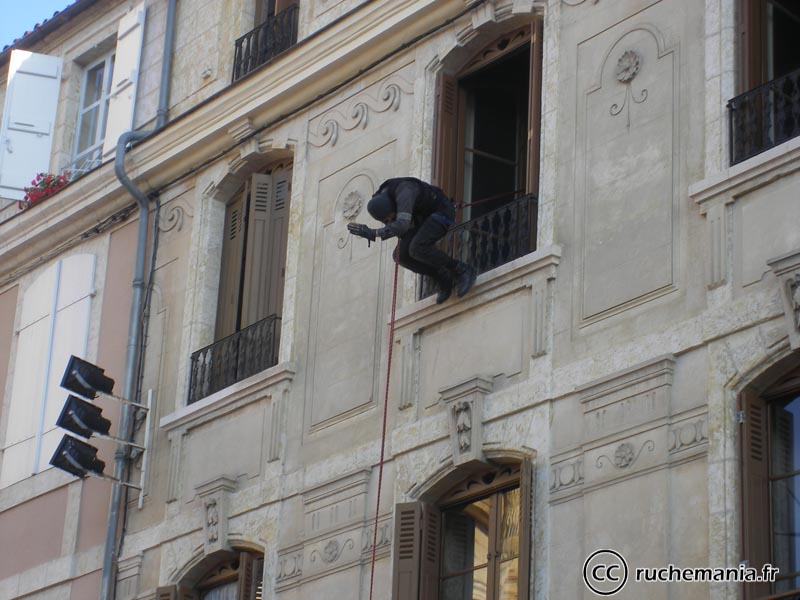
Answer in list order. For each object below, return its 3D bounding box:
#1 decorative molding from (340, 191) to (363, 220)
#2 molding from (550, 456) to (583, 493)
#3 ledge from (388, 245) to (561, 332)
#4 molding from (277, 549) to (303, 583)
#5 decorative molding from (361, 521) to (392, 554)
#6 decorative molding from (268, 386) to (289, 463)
[{"bbox_3d":[-0.382,-0.737,18.904,0.060,0.228,0.226,17,-25,-33],"label":"decorative molding"},{"bbox_3d":[1.083,1.126,15.866,0.040,0.200,0.340,17,-25,-33],"label":"molding"},{"bbox_3d":[0.575,-0.051,18.233,0.189,0.168,1.918,19,-28,-33],"label":"ledge"},{"bbox_3d":[-0.877,2.109,19.216,0.037,0.178,0.336,19,-28,-33],"label":"molding"},{"bbox_3d":[-0.183,1.798,18.381,0.037,0.168,0.347,19,-28,-33],"label":"decorative molding"},{"bbox_3d":[-0.953,0.969,18.973,0.060,0.570,0.150,17,-25,-33],"label":"decorative molding"}]

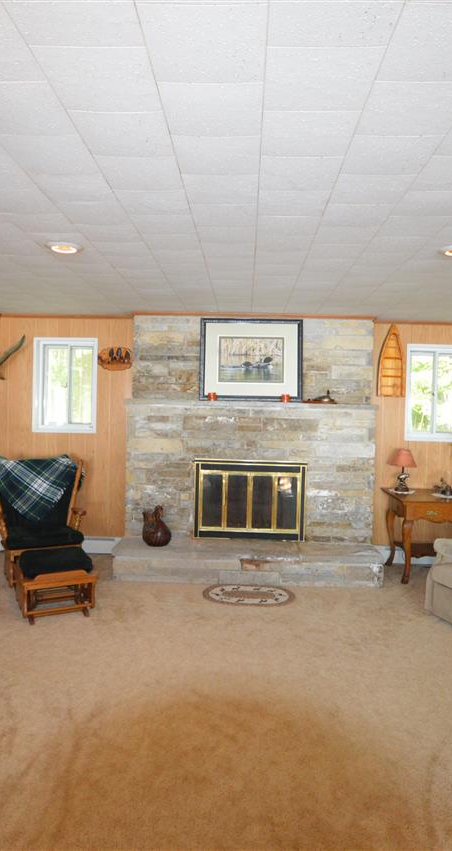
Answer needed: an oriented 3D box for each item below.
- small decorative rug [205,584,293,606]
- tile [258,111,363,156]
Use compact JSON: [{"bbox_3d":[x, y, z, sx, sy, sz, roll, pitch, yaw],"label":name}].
[{"bbox_3d":[0.190,1.360,4.290,0.740,0.012,0.500,1,1,2],"label":"small decorative rug"},{"bbox_3d":[0.281,-1.007,1.838,0.310,0.018,0.300,1,1,2],"label":"tile"}]

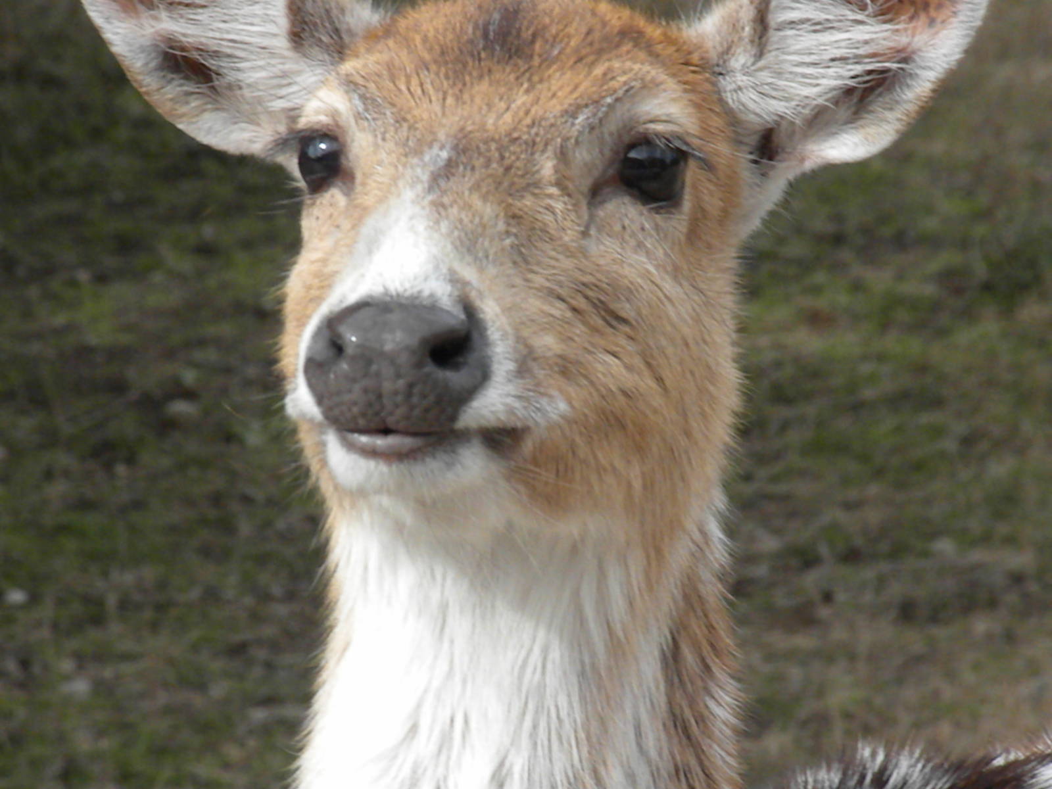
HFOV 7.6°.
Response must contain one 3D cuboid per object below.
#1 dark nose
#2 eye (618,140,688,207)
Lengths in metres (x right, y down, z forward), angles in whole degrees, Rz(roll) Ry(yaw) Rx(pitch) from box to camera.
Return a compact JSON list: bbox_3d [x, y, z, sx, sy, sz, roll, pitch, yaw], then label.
[{"bbox_3d":[-0.043,-0.009,2.650,0.059,0.044,0.035,2,7,18],"label":"dark nose"},{"bbox_3d":[0.044,-0.077,2.760,0.026,0.024,0.017,-5,8,-34],"label":"eye"}]

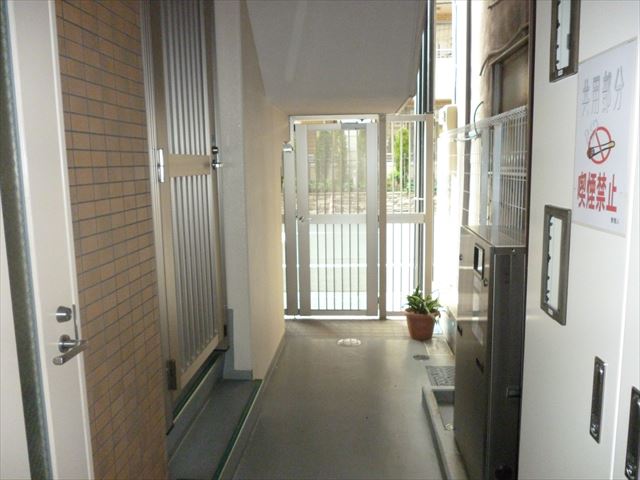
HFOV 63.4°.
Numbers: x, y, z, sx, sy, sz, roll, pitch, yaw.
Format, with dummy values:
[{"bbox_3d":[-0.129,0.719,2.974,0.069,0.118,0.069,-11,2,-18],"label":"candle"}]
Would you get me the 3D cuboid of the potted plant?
[{"bbox_3d":[0.917,0.640,4.599,0.320,0.436,0.304,0,8,5],"label":"potted plant"}]

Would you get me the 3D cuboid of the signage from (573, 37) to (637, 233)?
[{"bbox_3d":[0.683,-0.238,1.267,0.010,0.426,0.295,0,8,5],"label":"signage"}]

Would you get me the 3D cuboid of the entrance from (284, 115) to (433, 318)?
[{"bbox_3d":[0.365,-0.198,4.992,1.426,1.984,0.100,0,8,5],"label":"entrance"}]

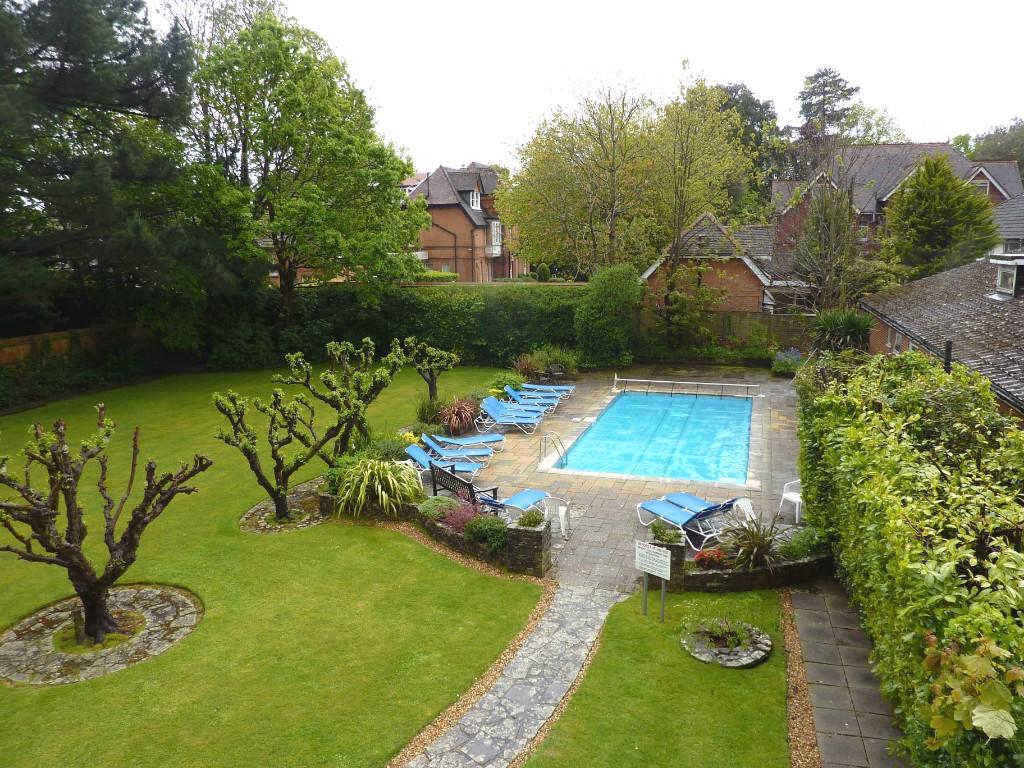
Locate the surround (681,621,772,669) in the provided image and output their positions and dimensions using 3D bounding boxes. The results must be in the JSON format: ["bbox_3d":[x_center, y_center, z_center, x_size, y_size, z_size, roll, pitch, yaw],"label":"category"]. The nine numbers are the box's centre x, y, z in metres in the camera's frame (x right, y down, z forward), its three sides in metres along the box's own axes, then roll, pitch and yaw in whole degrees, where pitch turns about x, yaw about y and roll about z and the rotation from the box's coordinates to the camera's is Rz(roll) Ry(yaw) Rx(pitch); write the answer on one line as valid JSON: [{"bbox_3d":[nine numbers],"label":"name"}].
[{"bbox_3d":[2.922,3.485,10.084,1.210,0.130,1.190,-1,11,0],"label":"surround"}]

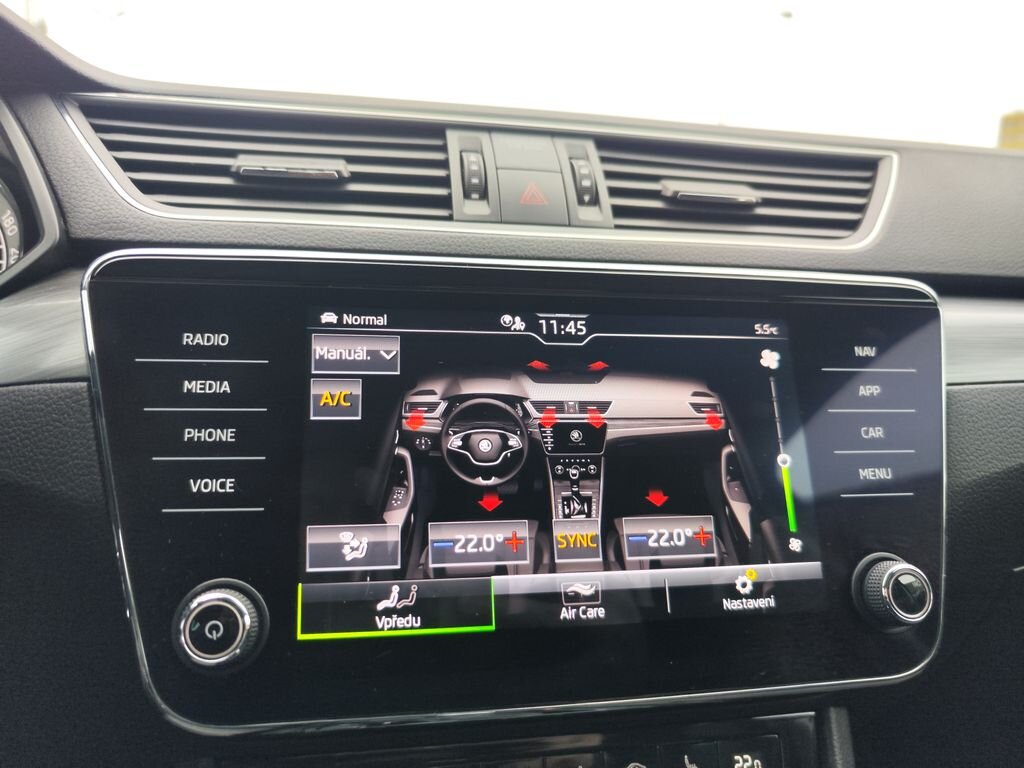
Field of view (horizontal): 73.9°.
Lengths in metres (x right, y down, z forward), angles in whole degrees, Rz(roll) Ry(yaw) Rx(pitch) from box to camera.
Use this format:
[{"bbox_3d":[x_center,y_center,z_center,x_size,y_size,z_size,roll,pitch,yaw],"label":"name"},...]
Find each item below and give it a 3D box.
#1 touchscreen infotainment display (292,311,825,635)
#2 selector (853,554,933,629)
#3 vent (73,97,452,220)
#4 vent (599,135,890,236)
[{"bbox_3d":[0.019,0.026,0.232,0.174,0.105,0.008,0,-15,-10],"label":"touchscreen infotainment display"},{"bbox_3d":[0.129,0.070,0.230,0.026,0.026,0.016,0,-15,-10],"label":"selector"},{"bbox_3d":[-0.101,-0.086,0.283,0.147,0.052,0.025,0,-23,-10],"label":"vent"},{"bbox_3d":[0.111,-0.085,0.323,0.146,0.052,0.025,0,-23,-10],"label":"vent"}]

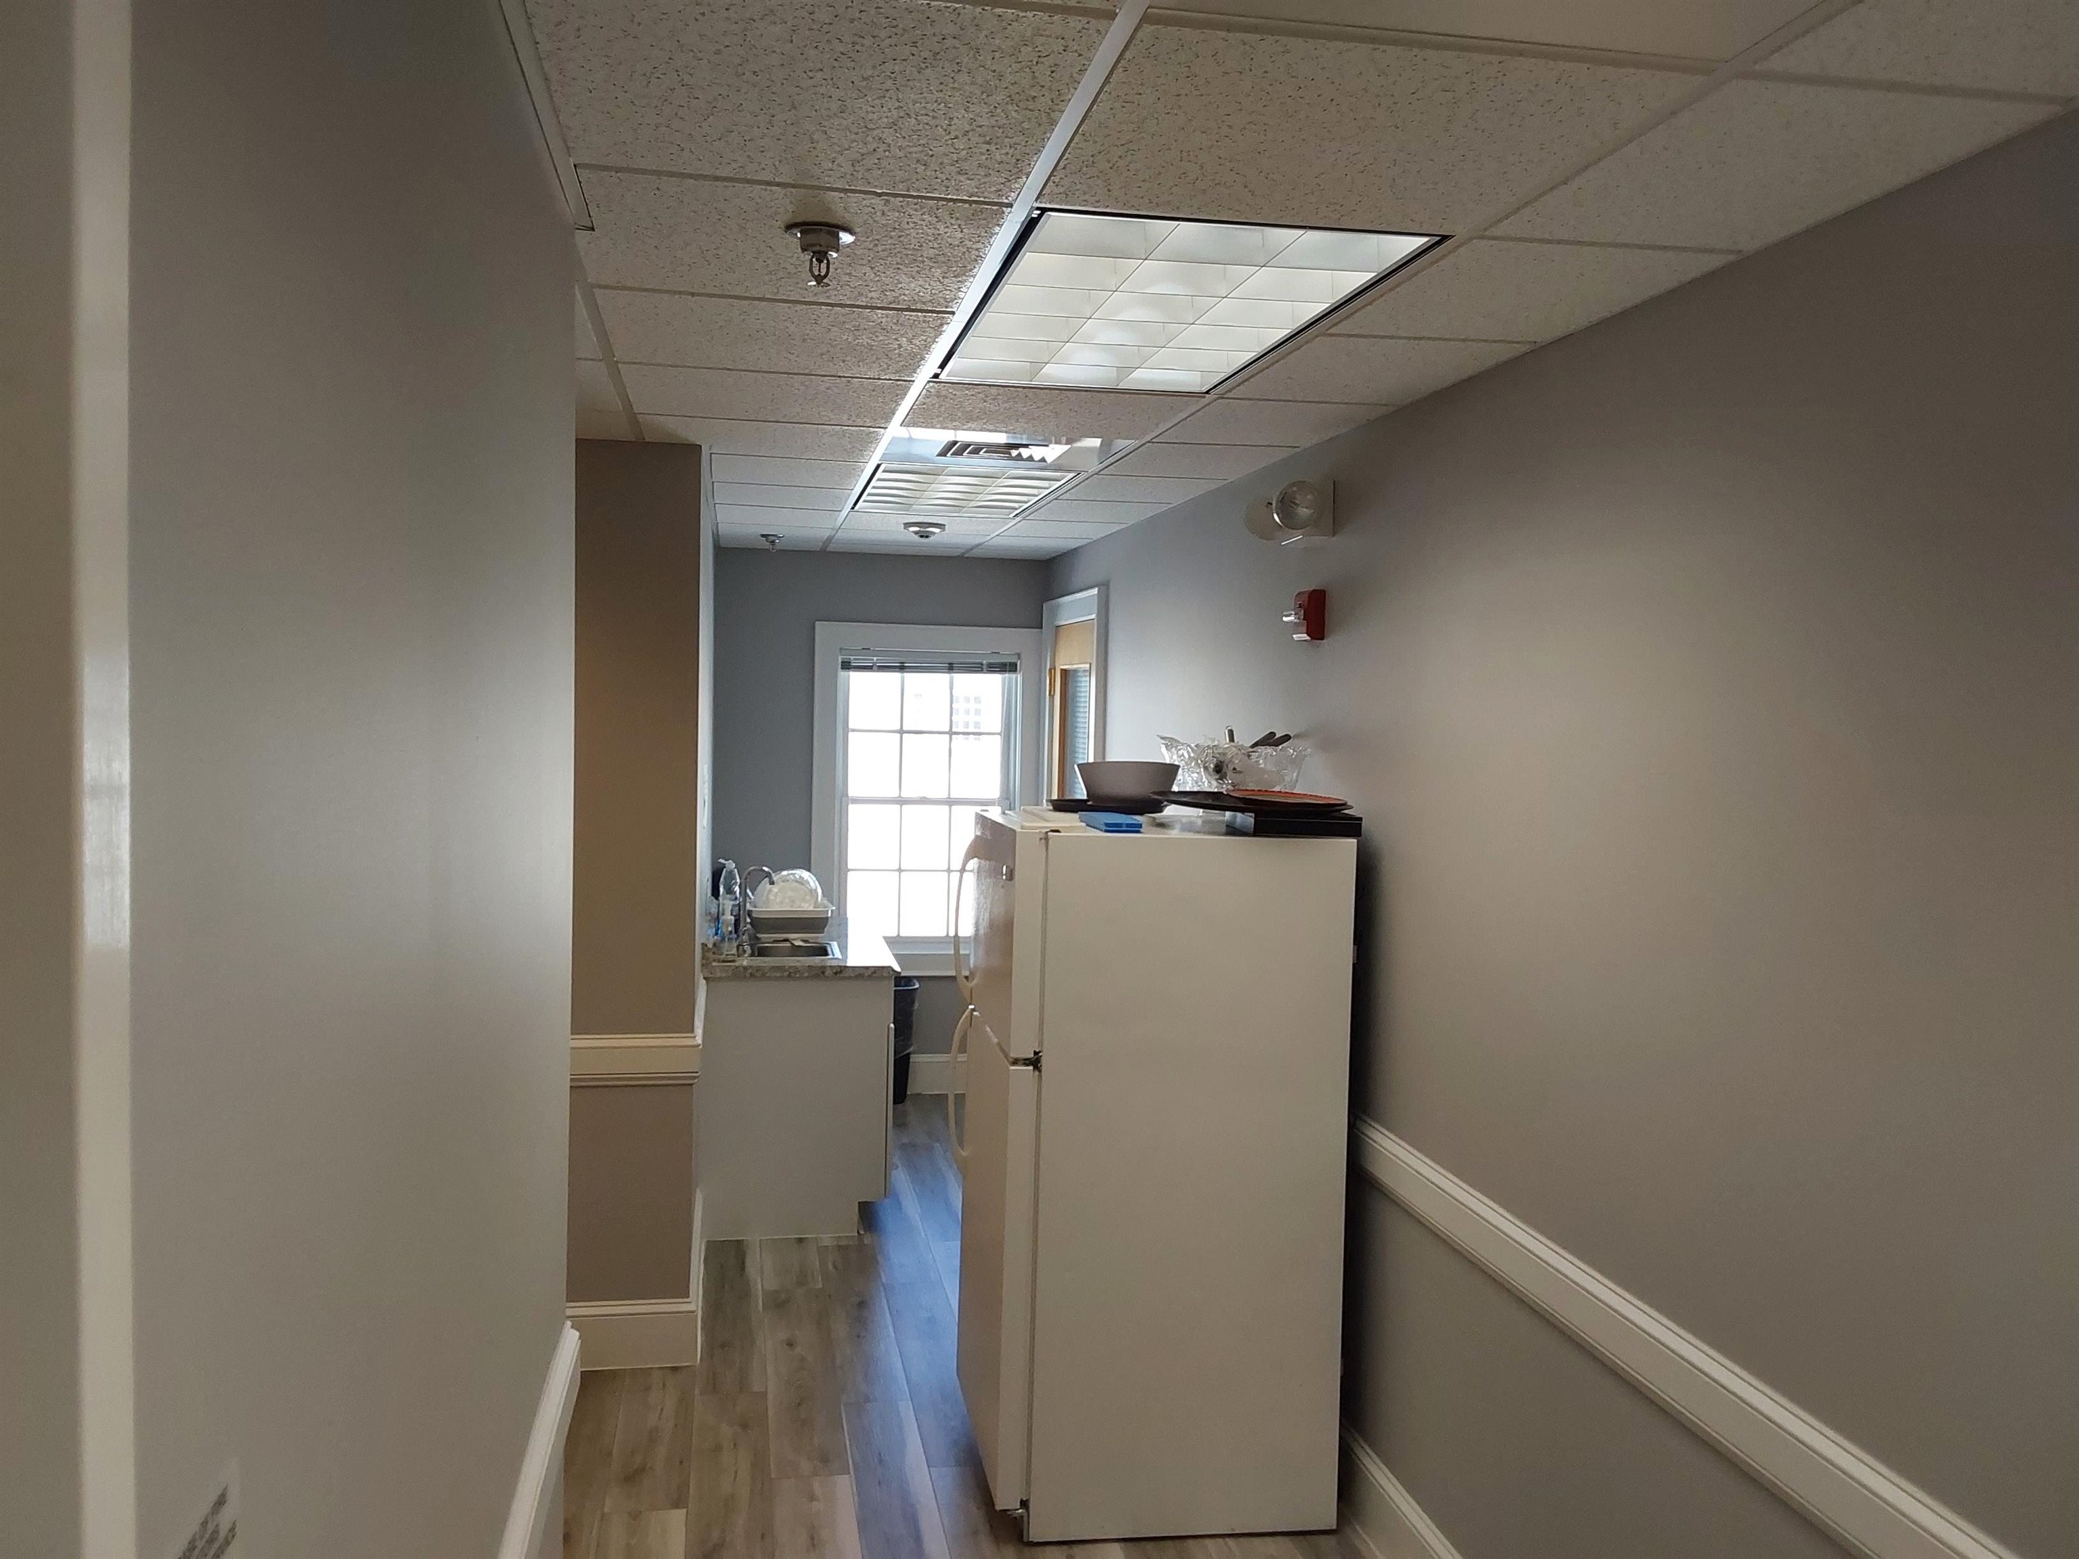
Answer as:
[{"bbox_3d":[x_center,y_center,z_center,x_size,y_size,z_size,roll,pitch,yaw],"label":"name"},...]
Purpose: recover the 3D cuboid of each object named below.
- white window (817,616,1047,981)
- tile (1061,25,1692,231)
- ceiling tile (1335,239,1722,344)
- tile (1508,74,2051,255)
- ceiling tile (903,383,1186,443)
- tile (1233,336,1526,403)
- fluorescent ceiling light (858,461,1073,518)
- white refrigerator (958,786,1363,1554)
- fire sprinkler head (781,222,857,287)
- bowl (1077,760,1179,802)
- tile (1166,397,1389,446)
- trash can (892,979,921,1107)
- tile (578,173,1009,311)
[{"bbox_3d":[-0.499,0.094,7.514,1.015,1.560,0.100,1,3,-10],"label":"white window"},{"bbox_3d":[0.335,-0.738,1.929,0.602,0.020,0.602,1,2,-10],"label":"tile"},{"bbox_3d":[0.724,-0.759,2.618,0.393,0.020,0.602,1,2,-10],"label":"ceiling tile"},{"bbox_3d":[0.832,-0.731,2.019,0.393,0.020,0.602,1,2,-10],"label":"tile"},{"bbox_3d":[0.018,-0.823,3.727,0.602,0.022,0.602,1,3,-10],"label":"ceiling tile"},{"bbox_3d":[0.615,-0.787,3.218,0.393,0.020,0.602,1,2,-10],"label":"tile"},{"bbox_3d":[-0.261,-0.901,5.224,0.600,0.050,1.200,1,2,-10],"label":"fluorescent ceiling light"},{"bbox_3d":[0.214,0.844,3.836,0.772,1.494,0.706,1,3,-9],"label":"white refrigerator"},{"bbox_3d":[-0.303,-0.724,2.328,0.094,0.070,0.094,1,2,-10],"label":"fire sprinkler head"},{"bbox_3d":[0.207,0.008,3.955,0.240,0.098,0.240,1,3,0],"label":"bowl"},{"bbox_3d":[0.506,-0.816,3.816,0.385,0.022,0.602,1,3,-10],"label":"tile"},{"bbox_3d":[-0.687,1.156,7.376,0.330,0.520,0.270,1,2,-10],"label":"trash can"},{"bbox_3d":[-0.373,-0.773,2.420,0.602,0.020,0.602,1,2,-10],"label":"tile"}]

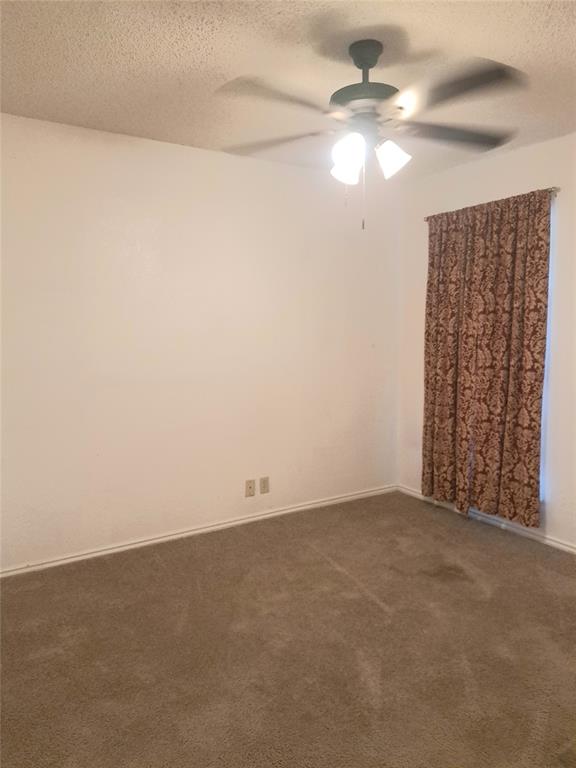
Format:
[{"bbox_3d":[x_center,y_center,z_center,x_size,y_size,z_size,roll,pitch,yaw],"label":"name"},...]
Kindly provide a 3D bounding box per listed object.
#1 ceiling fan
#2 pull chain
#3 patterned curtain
[{"bbox_3d":[0.308,-1.075,2.111,1.290,0.490,1.290,1,6,8],"label":"ceiling fan"},{"bbox_3d":[0.303,-0.752,2.126,0.011,0.271,0.011,1,6,8],"label":"pull chain"},{"bbox_3d":[1.273,-0.135,3.557,0.090,2.055,0.965,-4,7,-31],"label":"patterned curtain"}]

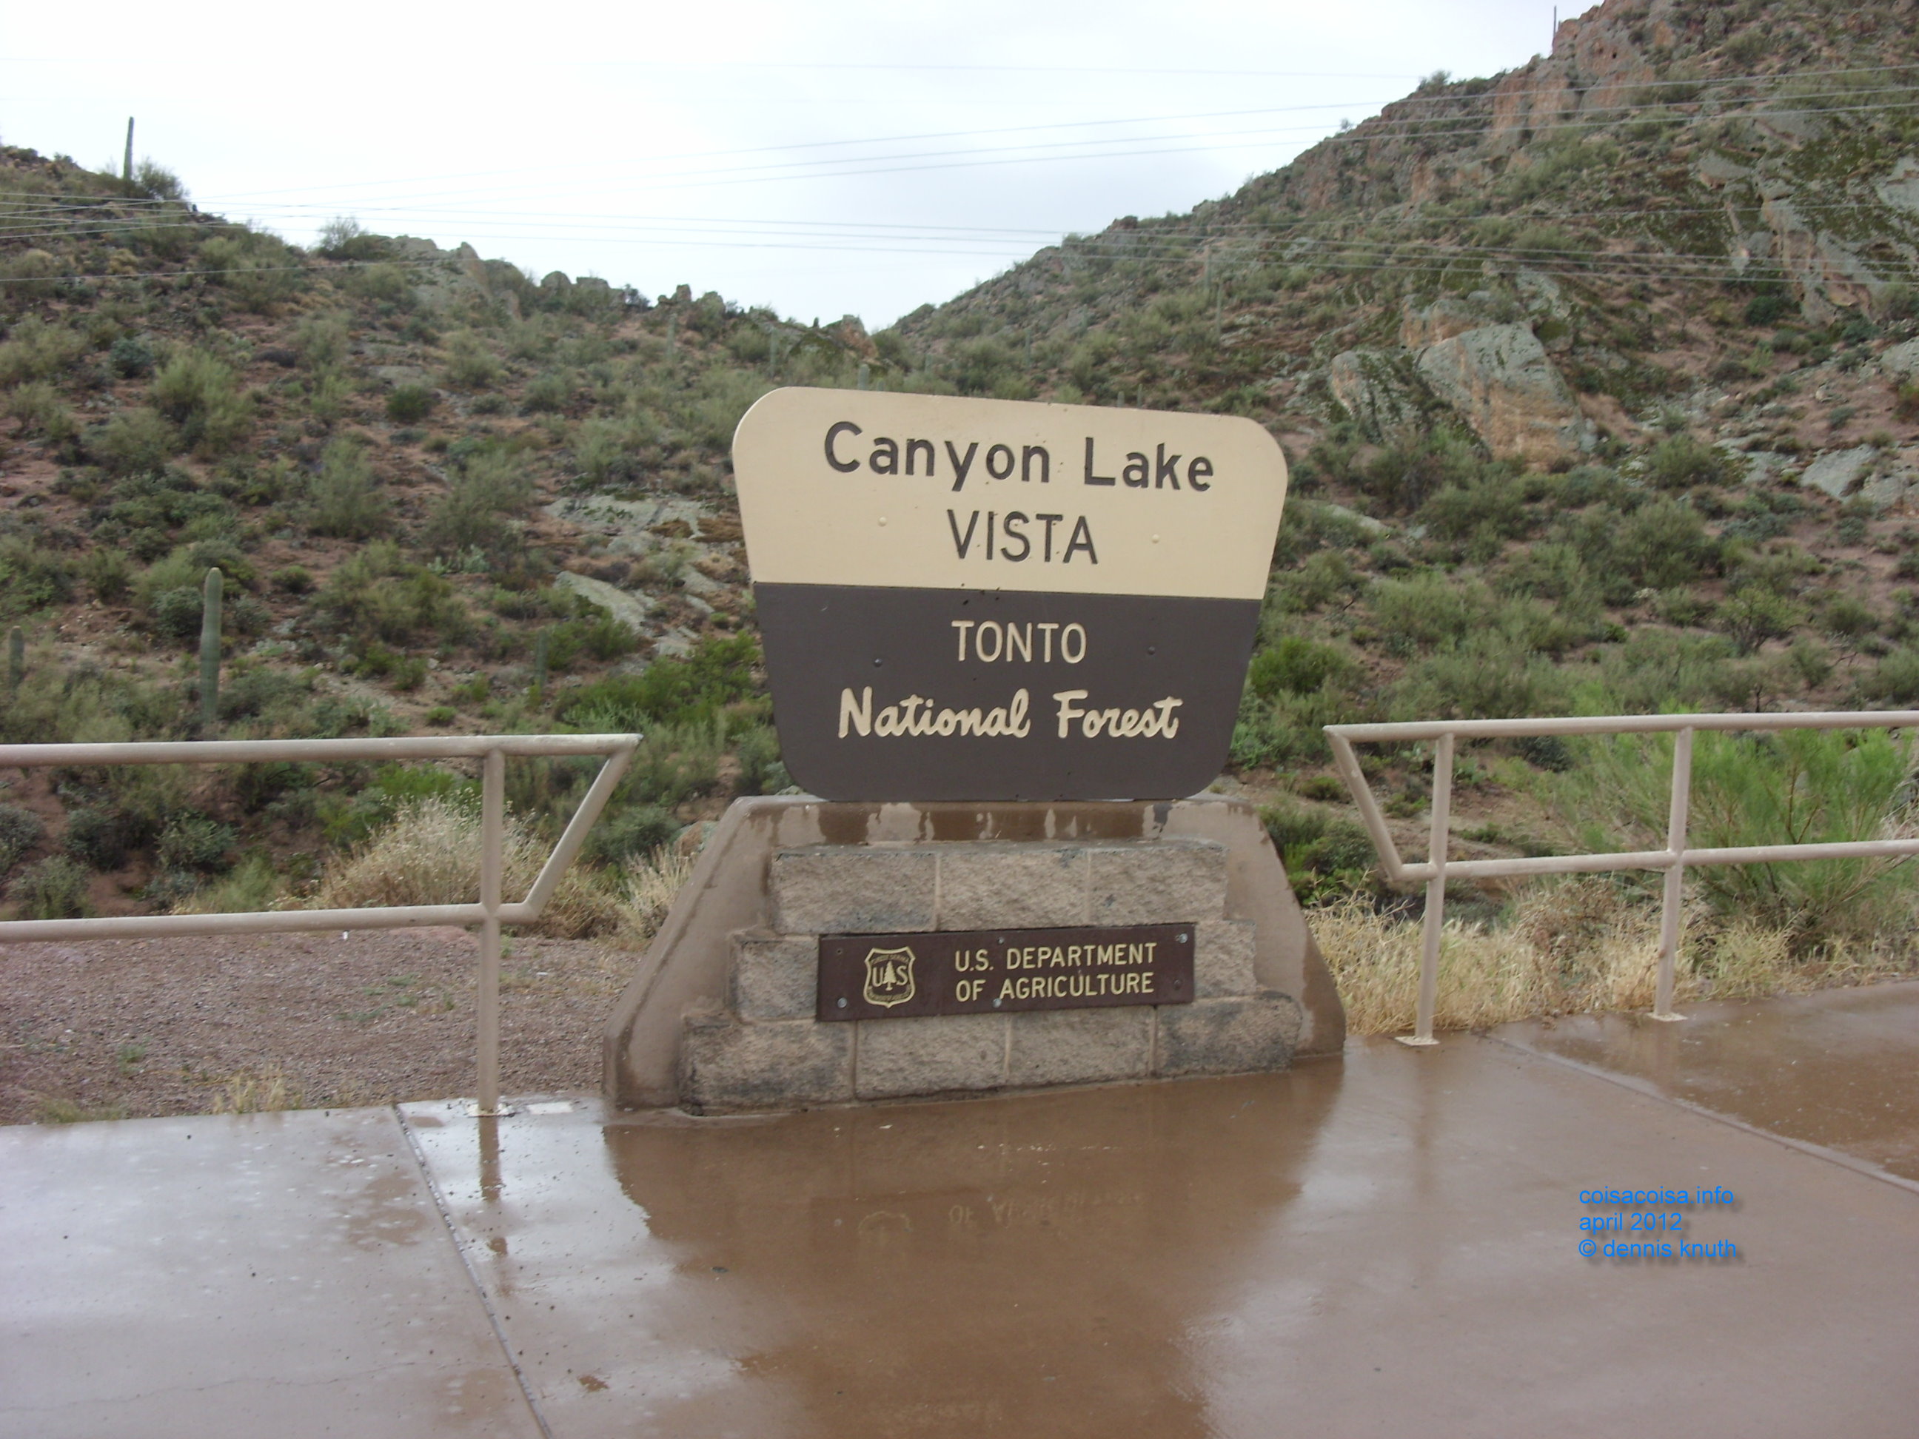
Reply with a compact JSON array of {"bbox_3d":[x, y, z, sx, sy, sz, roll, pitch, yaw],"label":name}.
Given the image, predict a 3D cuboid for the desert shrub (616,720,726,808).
[{"bbox_3d":[-4.110,0.651,30.000,1.533,1.243,1.379,2,5,-8],"label":"desert shrub"}]

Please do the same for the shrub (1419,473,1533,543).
[{"bbox_3d":[12.749,-5.218,52.000,2.728,1.687,2.455,4,5,13],"label":"shrub"}]

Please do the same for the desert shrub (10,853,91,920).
[{"bbox_3d":[-9.936,1.850,23.000,0.882,0.731,0.810,2,6,0],"label":"desert shrub"}]

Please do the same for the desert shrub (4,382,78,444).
[{"bbox_3d":[-25.348,-8.491,58.197,1.989,1.745,1.827,2,6,0],"label":"desert shrub"}]

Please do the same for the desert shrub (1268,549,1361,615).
[{"bbox_3d":[7.574,-2.946,45.000,1.988,1.336,1.789,3,5,9],"label":"desert shrub"}]

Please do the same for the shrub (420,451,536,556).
[{"bbox_3d":[-10.983,-4.919,48.000,2.452,2.419,2.207,1,5,-13],"label":"shrub"}]

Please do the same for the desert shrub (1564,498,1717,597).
[{"bbox_3d":[15.509,-3.912,48.000,3.413,2.187,3.072,4,5,18],"label":"desert shrub"}]

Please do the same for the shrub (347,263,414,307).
[{"bbox_3d":[-23.780,-17.820,86.339,2.710,1.746,2.489,2,6,0],"label":"shrub"}]

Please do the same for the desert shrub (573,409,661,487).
[{"bbox_3d":[-9.156,-7.252,56.300,2.356,1.924,2.164,2,6,0],"label":"desert shrub"}]

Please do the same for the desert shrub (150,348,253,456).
[{"bbox_3d":[-19.446,-8.128,54.000,2.572,2.684,2.315,1,6,-20],"label":"desert shrub"}]

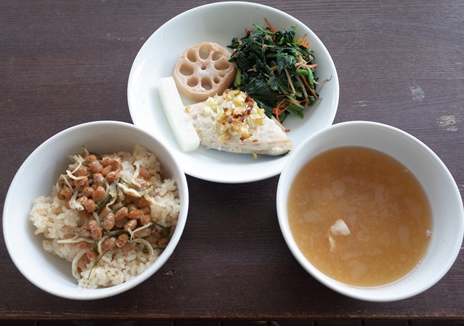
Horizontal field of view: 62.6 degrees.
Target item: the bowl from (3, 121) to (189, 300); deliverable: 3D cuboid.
[{"bbox_3d":[-0.106,0.043,0.331,0.145,0.066,0.145,0,68,0],"label":"bowl"}]

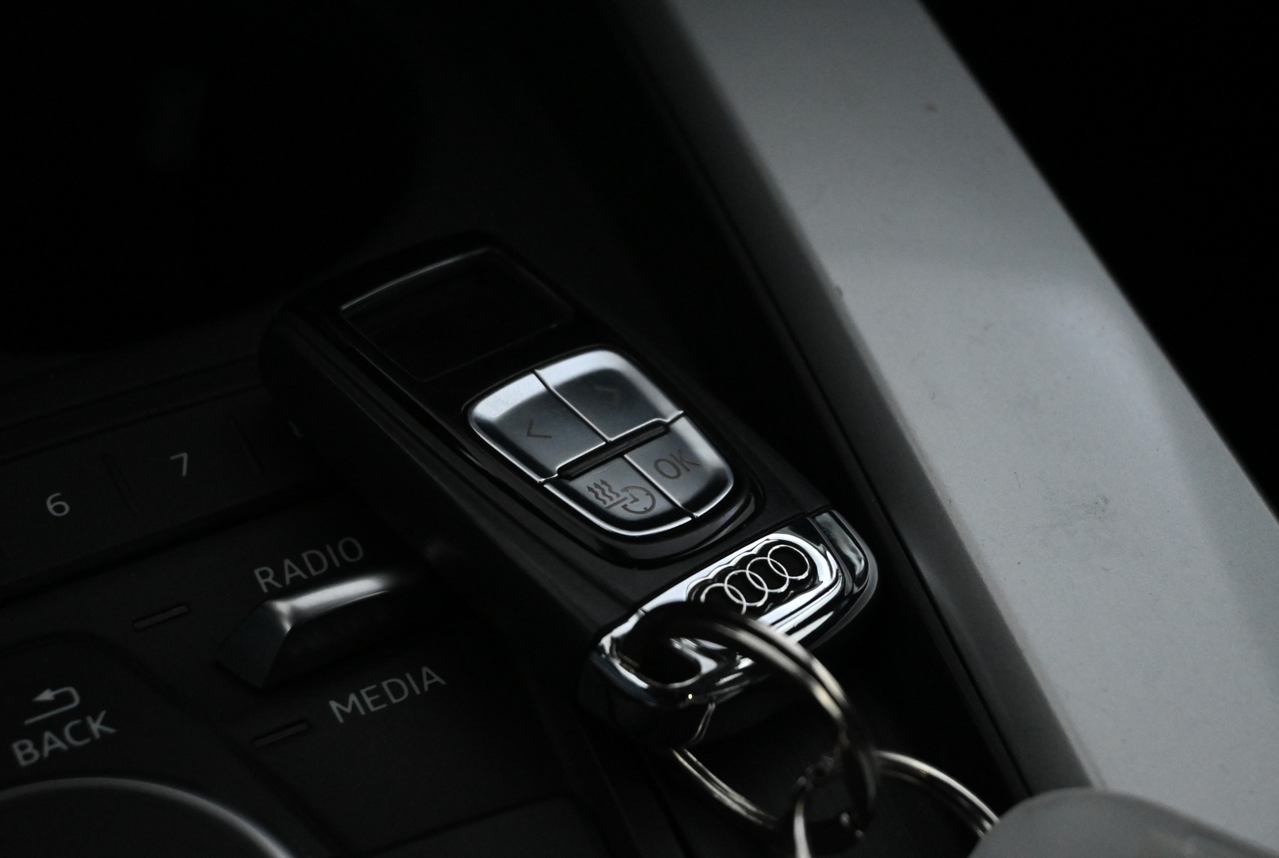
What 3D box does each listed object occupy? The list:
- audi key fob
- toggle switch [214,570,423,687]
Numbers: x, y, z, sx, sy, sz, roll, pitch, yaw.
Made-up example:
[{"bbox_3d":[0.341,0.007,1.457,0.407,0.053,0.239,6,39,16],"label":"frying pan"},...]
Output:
[{"bbox_3d":[-0.008,0.006,0.273,0.074,0.017,0.037,43,45,21],"label":"audi key fob"},{"bbox_3d":[-0.035,0.022,0.253,0.027,0.007,0.006,-18,56,-37],"label":"toggle switch"}]

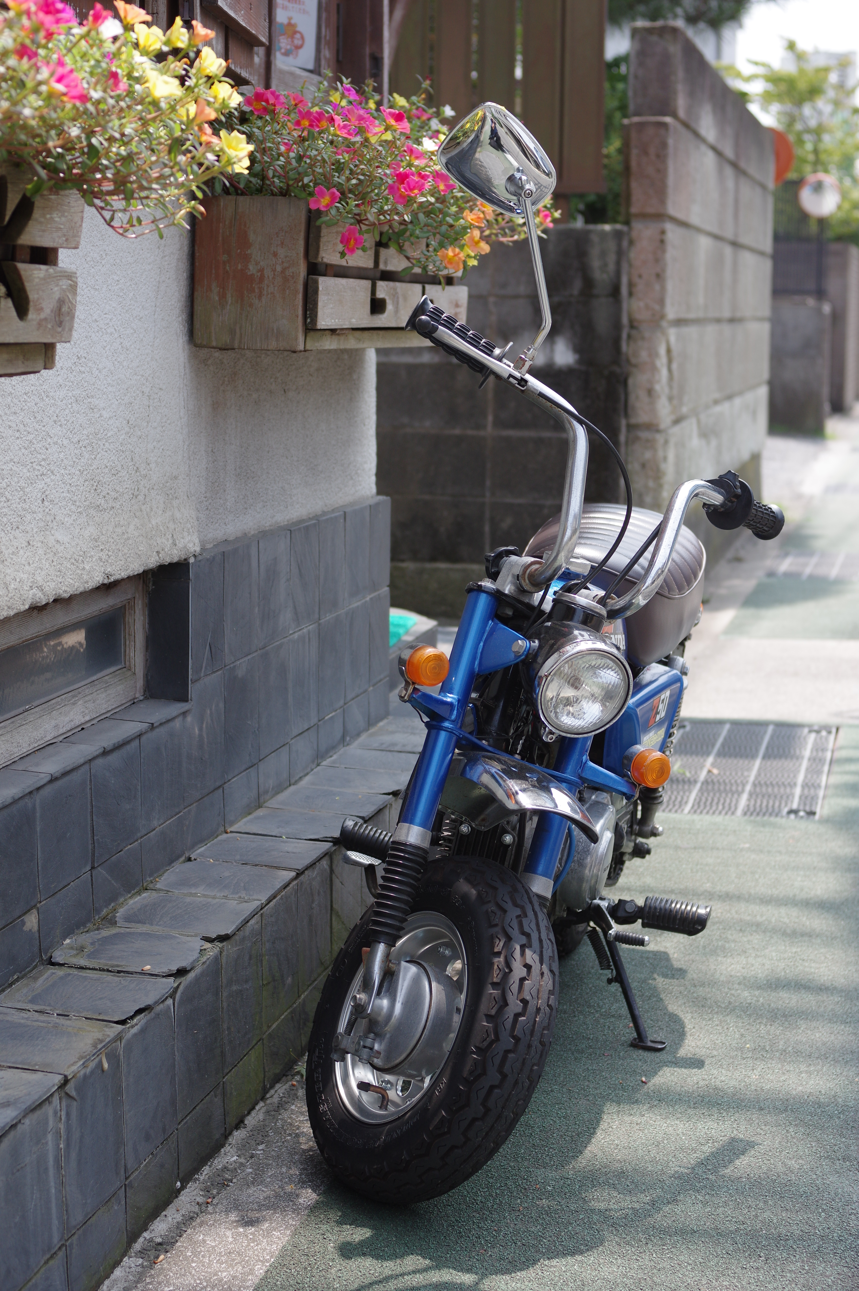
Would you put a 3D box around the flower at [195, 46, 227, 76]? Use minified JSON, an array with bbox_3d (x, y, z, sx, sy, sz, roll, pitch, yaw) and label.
[{"bbox_3d":[-0.216,-0.577,2.120,0.032,0.030,0.031,-3,9,-18],"label":"flower"}]

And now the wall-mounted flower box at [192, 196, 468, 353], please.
[{"bbox_3d":[-0.123,-0.543,3.212,0.167,0.195,0.901,2,9,13],"label":"wall-mounted flower box"}]

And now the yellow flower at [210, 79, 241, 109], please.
[{"bbox_3d":[-0.203,-0.549,2.140,0.030,0.030,0.031,-7,11,-37],"label":"yellow flower"}]

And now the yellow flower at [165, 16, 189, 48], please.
[{"bbox_3d":[-0.251,-0.610,2.136,0.023,0.031,0.031,-21,6,9],"label":"yellow flower"}]

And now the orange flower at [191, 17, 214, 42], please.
[{"bbox_3d":[-0.223,-0.604,2.110,0.027,0.025,0.024,9,12,44],"label":"orange flower"}]

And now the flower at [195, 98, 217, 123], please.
[{"bbox_3d":[-0.224,-0.535,2.153,0.021,0.026,0.027,-31,4,9],"label":"flower"}]

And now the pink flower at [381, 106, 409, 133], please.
[{"bbox_3d":[-0.049,-0.748,3.059,0.039,0.038,0.026,-6,-27,-37],"label":"pink flower"}]

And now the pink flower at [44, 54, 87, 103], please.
[{"bbox_3d":[-0.310,-0.483,1.832,0.027,0.042,0.041,-29,1,15],"label":"pink flower"}]

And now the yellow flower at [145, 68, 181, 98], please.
[{"bbox_3d":[-0.251,-0.531,2.030,0.034,0.029,0.034,-7,11,-37],"label":"yellow flower"}]

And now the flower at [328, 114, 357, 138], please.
[{"bbox_3d":[-0.112,-0.677,2.800,0.038,0.033,0.035,-7,11,-37],"label":"flower"}]

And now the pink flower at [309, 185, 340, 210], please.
[{"bbox_3d":[-0.128,-0.542,2.600,0.038,0.030,0.025,-1,9,-9],"label":"pink flower"}]

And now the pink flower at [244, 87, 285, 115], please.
[{"bbox_3d":[-0.216,-0.714,2.819,0.052,0.038,0.033,-1,-9,-10],"label":"pink flower"}]

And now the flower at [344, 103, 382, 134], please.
[{"bbox_3d":[-0.088,-0.696,2.840,0.048,0.039,0.038,-4,10,-24],"label":"flower"}]

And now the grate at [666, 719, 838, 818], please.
[{"bbox_3d":[0.656,0.271,4.666,0.405,0.030,0.990,2,9,13],"label":"grate"}]

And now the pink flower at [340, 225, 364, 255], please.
[{"bbox_3d":[-0.101,-0.531,2.812,0.033,0.040,0.022,-1,6,-10],"label":"pink flower"}]

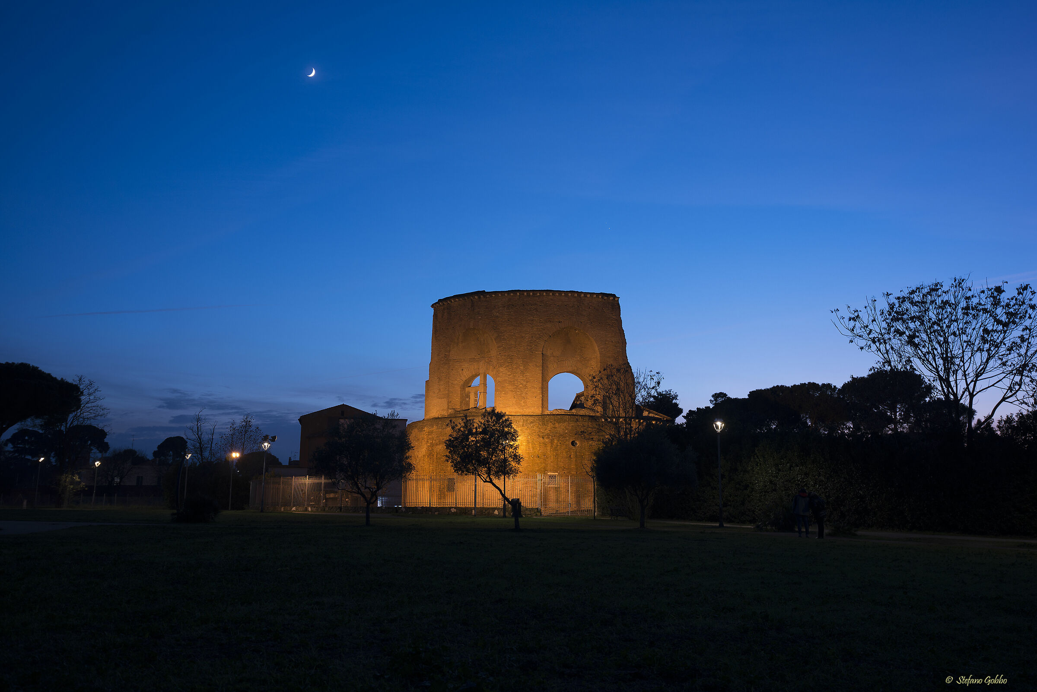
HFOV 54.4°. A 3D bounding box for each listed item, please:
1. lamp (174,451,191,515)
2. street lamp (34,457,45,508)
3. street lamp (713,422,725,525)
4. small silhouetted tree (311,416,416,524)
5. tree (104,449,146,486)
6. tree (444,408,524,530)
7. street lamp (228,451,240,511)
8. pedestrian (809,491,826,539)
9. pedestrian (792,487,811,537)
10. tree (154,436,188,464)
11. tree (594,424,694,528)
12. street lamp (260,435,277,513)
[{"bbox_3d":[-27.999,11.412,85.000,0.600,4.909,0.600,0,-9,0],"label":"lamp"},{"bbox_3d":[-44.670,12.756,94.000,0.650,4.716,0.650,0,-9,0],"label":"street lamp"},{"bbox_3d":[9.333,5.921,46.935,0.520,4.978,0.520,0,-8,0],"label":"street lamp"},{"bbox_3d":[-7.540,5.930,48.500,5.000,5.360,4.800,0,-9,0],"label":"small silhouetted tree"},{"bbox_3d":[-46.026,15.275,118.000,4.900,6.537,4.700,0,-9,0],"label":"tree"},{"bbox_3d":[-1.509,5.318,43.688,3.475,5.229,3.200,0,-8,0],"label":"tree"},{"bbox_3d":[-24.318,11.537,86.236,0.700,5.083,0.500,0,-8,0],"label":"street lamp"},{"bbox_3d":[10.643,6.026,35.900,0.580,1.679,0.550,-7,-12,40],"label":"pedestrian"},{"bbox_3d":[10.178,6.013,36.300,0.600,1.741,0.380,-2,-9,11],"label":"pedestrian"},{"bbox_3d":[-61.880,21.673,178.734,6.190,11.290,6.190,0,-8,0],"label":"tree"},{"bbox_3d":[5.680,5.900,45.322,4.624,4.587,4.500,0,-8,0],"label":"tree"},{"bbox_3d":[-17.982,9.167,72.433,1.000,5.544,0.600,0,-8,0],"label":"street lamp"}]

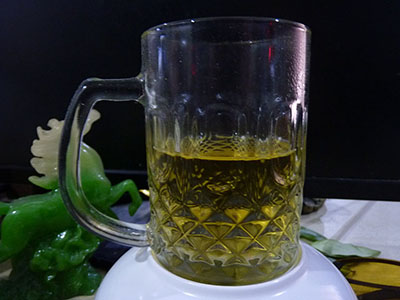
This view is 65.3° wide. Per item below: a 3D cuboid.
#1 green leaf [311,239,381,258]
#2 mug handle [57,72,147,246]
[{"bbox_3d":[0.127,0.086,0.271,0.060,0.012,0.022,2,12,14],"label":"green leaf"},{"bbox_3d":[-0.049,0.009,0.164,0.045,0.088,0.015,-3,12,-11],"label":"mug handle"}]

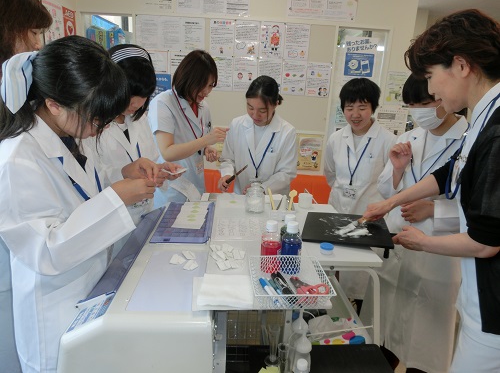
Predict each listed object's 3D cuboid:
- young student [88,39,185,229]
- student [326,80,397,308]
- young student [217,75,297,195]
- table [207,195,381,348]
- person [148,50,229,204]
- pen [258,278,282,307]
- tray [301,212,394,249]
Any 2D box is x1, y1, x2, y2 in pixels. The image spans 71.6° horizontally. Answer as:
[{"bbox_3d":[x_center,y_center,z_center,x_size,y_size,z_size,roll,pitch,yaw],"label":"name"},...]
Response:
[{"bbox_3d":[-0.477,0.245,1.379,0.430,1.520,0.410,14,18,37],"label":"young student"},{"bbox_3d":[0.541,0.203,1.820,0.400,1.480,0.290,9,16,23],"label":"student"},{"bbox_3d":[0.028,0.150,1.926,0.410,1.480,0.360,5,14,8],"label":"young student"},{"bbox_3d":[0.115,0.600,1.395,0.540,0.880,0.960,2,14,-4],"label":"table"},{"bbox_3d":[-0.328,0.148,1.724,0.430,1.550,0.410,15,18,39],"label":"person"},{"bbox_3d":[0.051,0.264,0.857,0.014,0.014,0.138,-4,16,-24],"label":"pen"},{"bbox_3d":[0.367,0.164,1.317,0.310,0.025,0.300,5,14,9],"label":"tray"}]

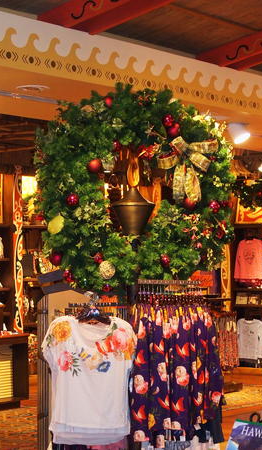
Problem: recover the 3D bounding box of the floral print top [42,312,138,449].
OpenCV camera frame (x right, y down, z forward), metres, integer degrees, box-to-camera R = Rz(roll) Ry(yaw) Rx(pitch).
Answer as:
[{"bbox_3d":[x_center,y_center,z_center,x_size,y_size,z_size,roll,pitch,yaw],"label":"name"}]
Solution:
[{"bbox_3d":[-0.231,0.860,5.500,0.500,0.690,0.150,0,-2,7],"label":"floral print top"}]

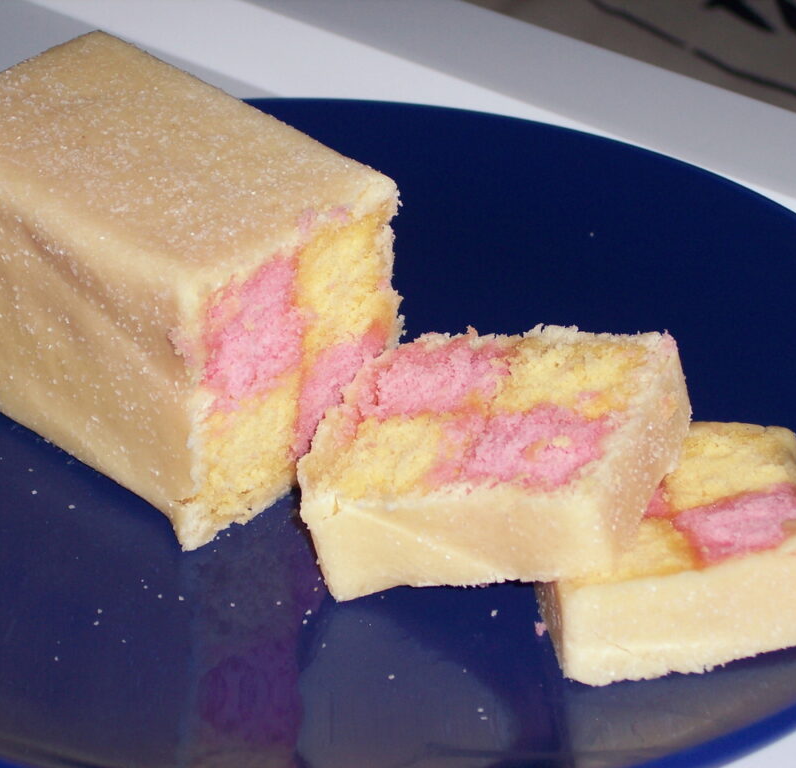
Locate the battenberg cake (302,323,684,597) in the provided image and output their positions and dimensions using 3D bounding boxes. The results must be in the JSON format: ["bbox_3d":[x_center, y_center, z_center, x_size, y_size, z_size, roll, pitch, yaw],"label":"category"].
[{"bbox_3d":[0.021,0.015,0.687,0.061,0.023,0.057,-2,31,22],"label":"battenberg cake"}]

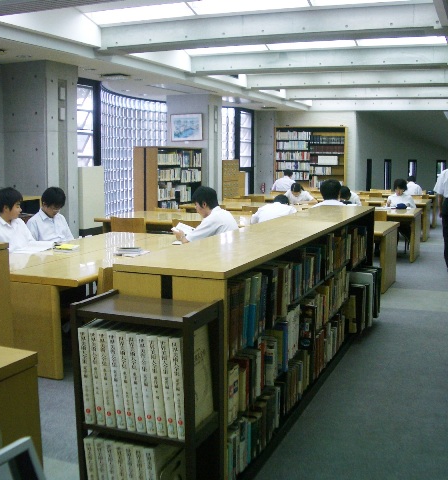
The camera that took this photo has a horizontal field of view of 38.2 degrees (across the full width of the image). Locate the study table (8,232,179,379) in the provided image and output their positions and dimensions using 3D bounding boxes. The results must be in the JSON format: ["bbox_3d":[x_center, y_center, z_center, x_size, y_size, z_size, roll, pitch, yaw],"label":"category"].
[{"bbox_3d":[-1.076,0.438,5.622,1.244,0.706,2.418,3,8,22],"label":"study table"}]

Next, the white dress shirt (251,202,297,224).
[{"bbox_3d":[0.532,-0.143,7.249,0.513,0.553,0.454,4,8,25],"label":"white dress shirt"}]

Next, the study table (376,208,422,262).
[{"bbox_3d":[2.102,-0.126,10.105,1.826,0.706,1.234,3,8,22],"label":"study table"}]

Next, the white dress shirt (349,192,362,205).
[{"bbox_3d":[2.163,-0.600,11.061,0.474,0.493,0.395,6,10,38],"label":"white dress shirt"}]

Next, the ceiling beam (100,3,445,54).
[{"bbox_3d":[0.401,-2.135,6.556,3.603,0.247,0.493,3,8,22],"label":"ceiling beam"}]

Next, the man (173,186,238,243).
[{"bbox_3d":[-0.145,0.135,6.158,0.760,1.270,0.480,3,8,22],"label":"man"}]

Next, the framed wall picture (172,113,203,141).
[{"bbox_3d":[-0.714,-2.154,12.416,0.660,0.515,0.035,3,8,22],"label":"framed wall picture"}]

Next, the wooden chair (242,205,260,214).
[{"bbox_3d":[0.544,-0.124,9.749,0.474,0.770,0.493,3,8,22],"label":"wooden chair"}]

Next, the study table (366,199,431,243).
[{"bbox_3d":[3.006,-0.423,12.315,1.800,0.690,1.200,3,8,22],"label":"study table"}]

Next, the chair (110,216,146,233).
[{"bbox_3d":[-1.073,0.095,8.002,0.474,0.770,0.493,3,8,22],"label":"chair"}]

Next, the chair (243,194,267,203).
[{"bbox_3d":[0.620,-0.456,12.124,0.450,0.760,0.500,3,8,22],"label":"chair"}]

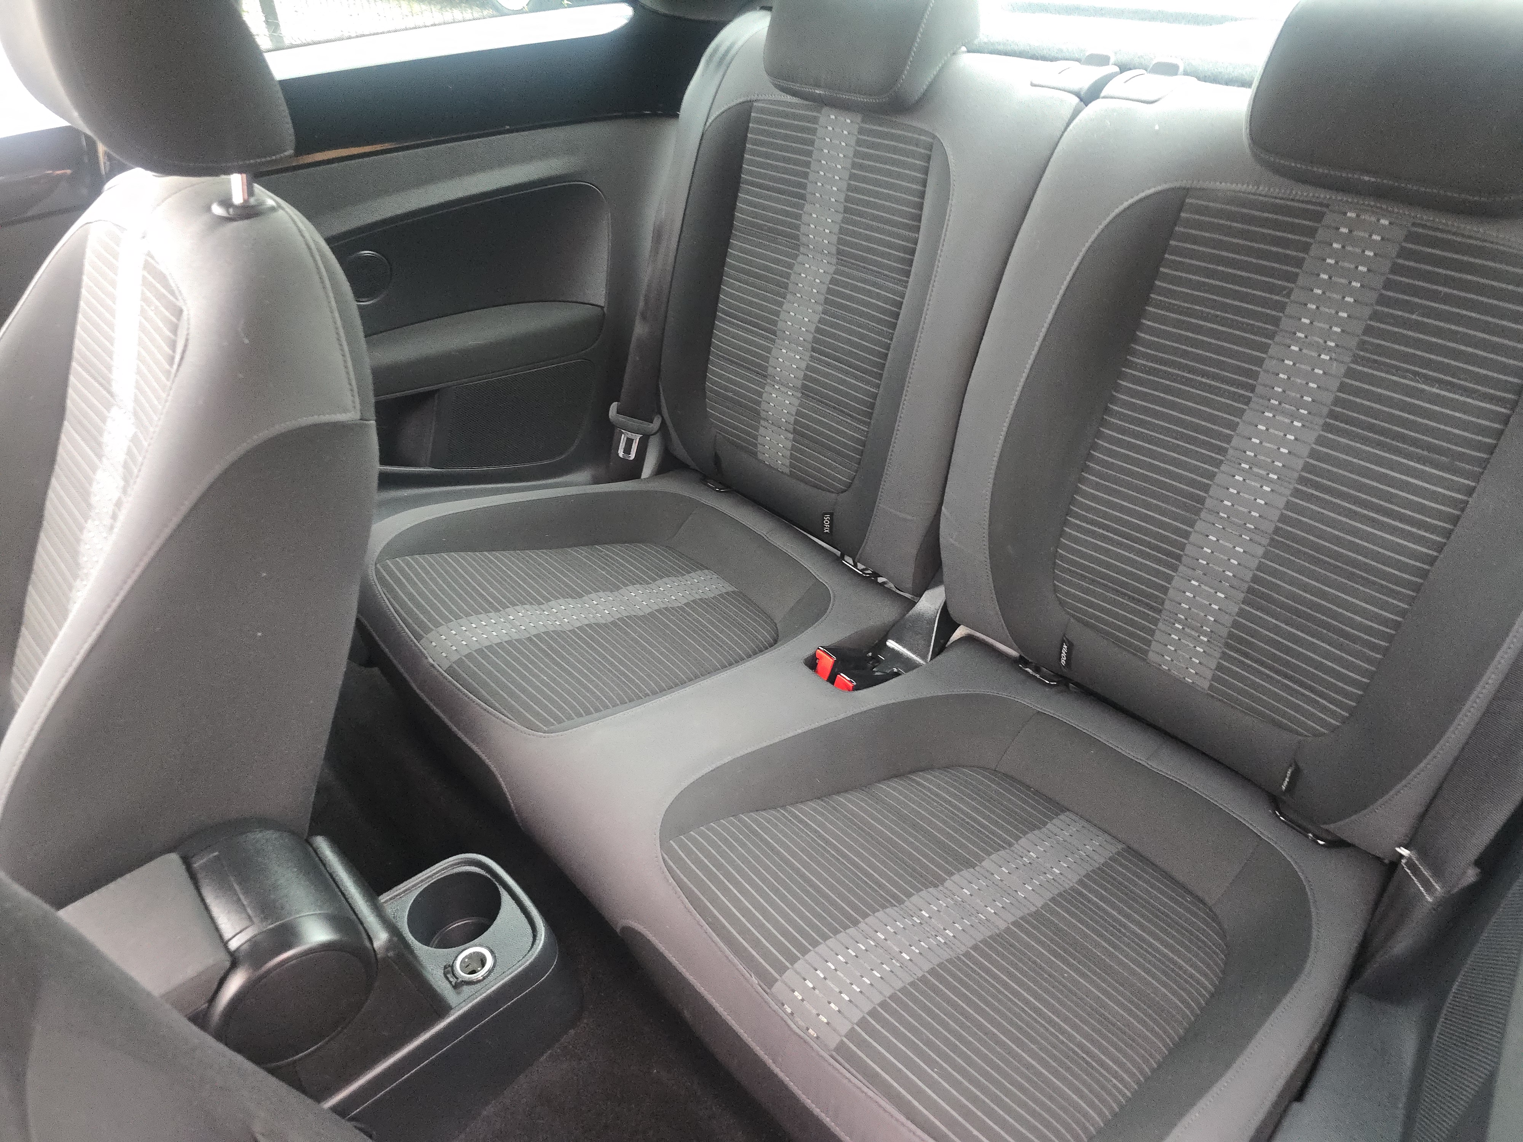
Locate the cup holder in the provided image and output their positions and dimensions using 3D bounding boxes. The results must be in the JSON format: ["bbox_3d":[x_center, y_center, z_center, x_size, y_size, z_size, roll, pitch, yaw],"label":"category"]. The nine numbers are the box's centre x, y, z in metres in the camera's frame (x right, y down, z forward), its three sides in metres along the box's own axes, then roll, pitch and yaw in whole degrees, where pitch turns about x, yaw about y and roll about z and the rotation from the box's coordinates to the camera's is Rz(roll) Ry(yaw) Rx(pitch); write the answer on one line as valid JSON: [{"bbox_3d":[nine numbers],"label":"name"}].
[{"bbox_3d":[-0.265,0.317,0.893,0.079,0.060,0.079,0,34,0],"label":"cup holder"}]

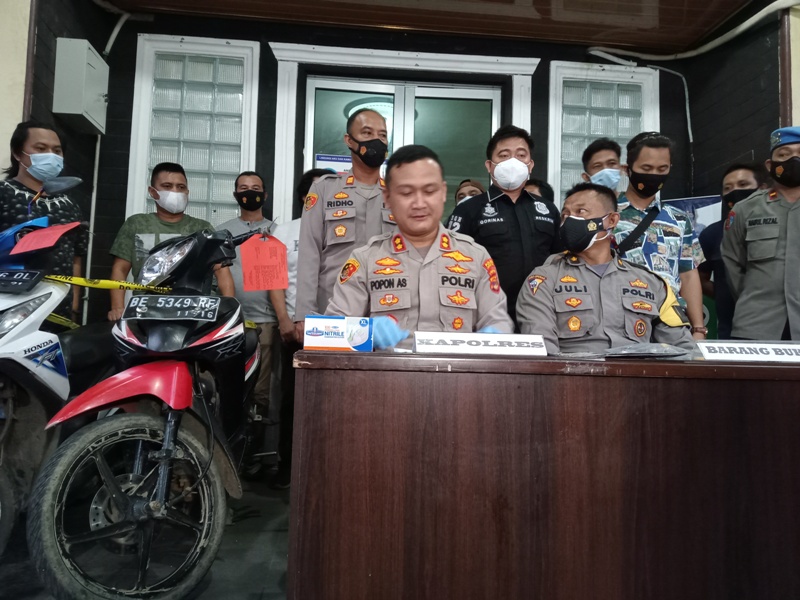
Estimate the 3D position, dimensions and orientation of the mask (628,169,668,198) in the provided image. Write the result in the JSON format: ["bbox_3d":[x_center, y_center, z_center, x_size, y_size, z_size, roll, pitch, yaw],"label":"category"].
[{"bbox_3d":[0.952,-0.441,2.470,0.150,0.125,0.090,1,11,4],"label":"mask"}]

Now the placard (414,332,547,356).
[{"bbox_3d":[0.187,0.103,1.500,0.305,0.050,0.050,1,-4,0],"label":"placard"}]

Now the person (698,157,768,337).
[{"bbox_3d":[1.521,0.200,2.840,0.500,1.628,0.320,0,-4,14],"label":"person"}]

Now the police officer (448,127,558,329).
[{"bbox_3d":[0.408,0.135,2.509,0.510,1.660,0.330,2,-4,-10],"label":"police officer"}]

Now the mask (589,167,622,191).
[{"bbox_3d":[0.901,-0.526,2.850,0.150,0.120,0.085,1,-4,4],"label":"mask"}]

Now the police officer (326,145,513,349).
[{"bbox_3d":[0.048,0.226,1.820,0.560,1.361,0.680,1,-4,-3],"label":"police officer"}]

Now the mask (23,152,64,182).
[{"bbox_3d":[-1.402,-0.524,2.560,0.090,0.125,0.155,-2,-5,36],"label":"mask"}]

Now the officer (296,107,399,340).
[{"bbox_3d":[-0.174,0.085,2.606,0.530,1.747,0.330,2,-4,-14],"label":"officer"}]

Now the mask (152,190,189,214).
[{"bbox_3d":[-1.059,-0.452,3.000,0.155,0.120,0.090,4,-5,-34],"label":"mask"}]

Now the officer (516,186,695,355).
[{"bbox_3d":[0.643,0.271,1.922,0.580,1.311,0.700,1,-4,8],"label":"officer"}]

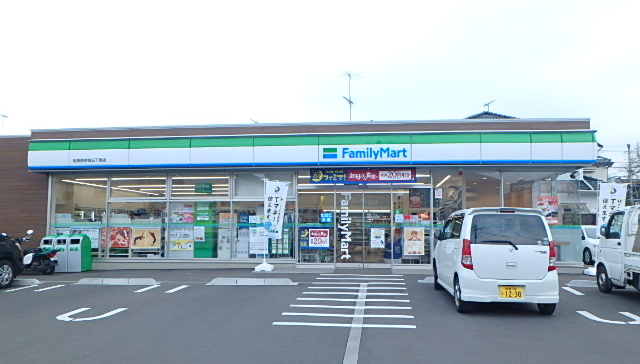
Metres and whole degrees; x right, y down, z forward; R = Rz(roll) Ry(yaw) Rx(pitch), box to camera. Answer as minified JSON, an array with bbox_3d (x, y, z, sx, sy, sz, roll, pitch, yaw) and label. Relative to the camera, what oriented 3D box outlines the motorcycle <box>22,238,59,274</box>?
[{"bbox_3d":[-7.170,1.772,13.371,1.750,1.060,0.680,-1,-5,18],"label":"motorcycle"}]

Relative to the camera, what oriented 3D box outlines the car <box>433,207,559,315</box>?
[{"bbox_3d":[2.954,1.269,9.637,1.500,1.660,3.400,0,-3,3],"label":"car"}]

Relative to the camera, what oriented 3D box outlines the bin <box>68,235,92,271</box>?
[{"bbox_3d":[-6.200,1.845,13.873,0.380,0.950,0.500,0,-5,6],"label":"bin"}]

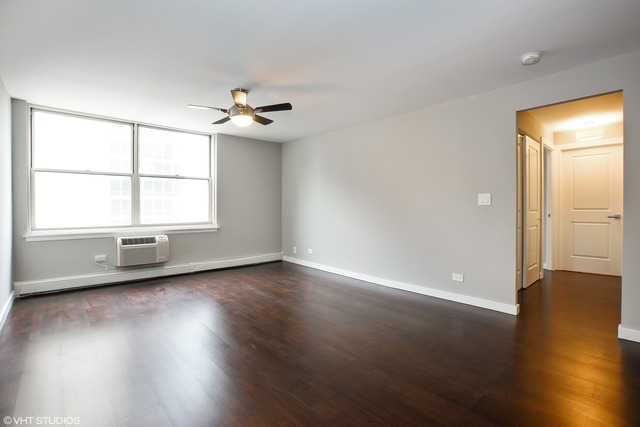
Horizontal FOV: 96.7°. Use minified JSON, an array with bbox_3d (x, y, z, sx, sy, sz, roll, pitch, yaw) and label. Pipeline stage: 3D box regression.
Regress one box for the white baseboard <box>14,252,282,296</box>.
[{"bbox_3d":[-2.229,0.905,4.581,3.699,0.185,0.075,-1,2,-39],"label":"white baseboard"}]

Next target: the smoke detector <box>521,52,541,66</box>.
[{"bbox_3d":[1.788,-1.306,2.413,0.140,0.048,0.140,-1,2,-39],"label":"smoke detector"}]

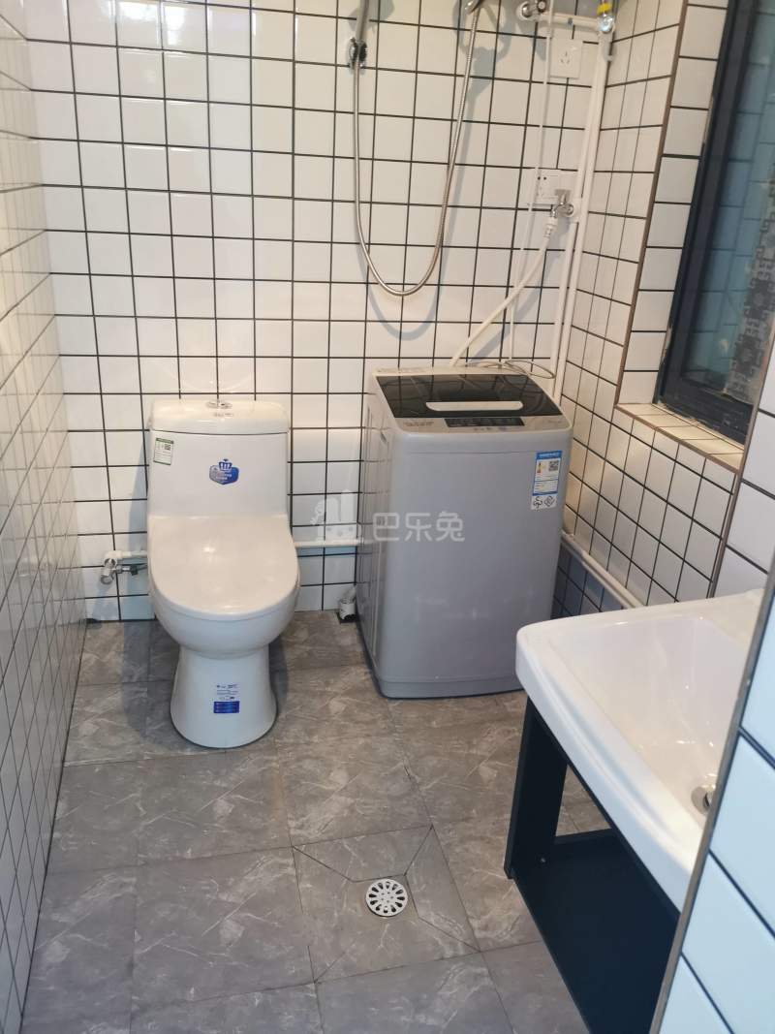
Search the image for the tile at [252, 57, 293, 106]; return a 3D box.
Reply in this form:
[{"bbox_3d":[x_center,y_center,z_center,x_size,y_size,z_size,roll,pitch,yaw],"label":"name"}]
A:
[{"bbox_3d":[-0.274,-1.035,1.929,0.099,0.099,0.009,-2,23,-13],"label":"tile"}]

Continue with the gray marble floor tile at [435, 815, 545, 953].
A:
[{"bbox_3d":[0.281,0.713,1.598,0.300,0.010,0.300,-2,24,-12],"label":"gray marble floor tile"}]

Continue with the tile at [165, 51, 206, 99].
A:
[{"bbox_3d":[-0.479,-1.049,1.924,0.100,0.100,0.008,-2,24,-13],"label":"tile"}]

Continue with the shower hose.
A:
[{"bbox_3d":[0.060,-0.910,2.047,0.300,0.682,0.090,-2,24,-13],"label":"shower hose"}]

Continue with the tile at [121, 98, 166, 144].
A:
[{"bbox_3d":[-0.573,-0.931,1.901,0.099,0.099,0.009,-2,23,-13],"label":"tile"}]

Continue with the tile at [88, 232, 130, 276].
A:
[{"bbox_3d":[-0.686,-0.649,1.996,0.099,0.099,0.009,-2,23,-13],"label":"tile"}]

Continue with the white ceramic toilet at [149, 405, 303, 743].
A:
[{"bbox_3d":[-0.406,0.121,2.001,0.370,0.680,0.683,-1,23,-11],"label":"white ceramic toilet"}]

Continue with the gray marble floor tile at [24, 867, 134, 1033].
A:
[{"bbox_3d":[-0.539,0.757,1.440,0.168,0.010,0.300,-2,25,-14],"label":"gray marble floor tile"}]

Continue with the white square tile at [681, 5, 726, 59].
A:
[{"bbox_3d":[0.711,-1.091,1.820,0.100,0.100,0.008,-2,24,-13],"label":"white square tile"}]

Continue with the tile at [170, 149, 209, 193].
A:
[{"bbox_3d":[-0.490,-0.860,2.005,0.100,0.100,0.008,-2,24,-13],"label":"tile"}]

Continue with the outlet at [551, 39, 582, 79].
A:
[{"bbox_3d":[0.462,-1.182,2.080,0.086,0.086,0.010,-2,24,-13],"label":"outlet"}]

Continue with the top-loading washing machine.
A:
[{"bbox_3d":[0.176,0.037,2.150,0.438,0.779,0.426,-2,24,-13],"label":"top-loading washing machine"}]

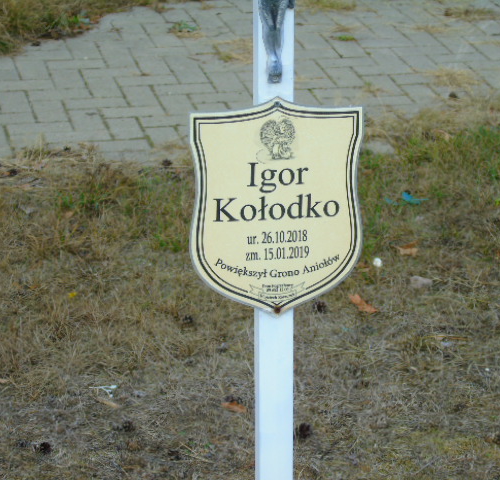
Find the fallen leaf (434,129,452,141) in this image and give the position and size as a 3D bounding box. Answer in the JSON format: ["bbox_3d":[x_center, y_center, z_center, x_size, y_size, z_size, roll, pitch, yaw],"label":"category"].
[{"bbox_3d":[0.570,-0.311,5.118,0.055,0.020,0.040,18,28,35],"label":"fallen leaf"}]

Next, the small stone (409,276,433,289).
[{"bbox_3d":[0.410,0.102,4.177,0.056,0.022,0.038,1,23,0],"label":"small stone"}]

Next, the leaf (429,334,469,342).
[{"bbox_3d":[0.446,0.221,3.901,0.090,0.010,0.017,5,23,8],"label":"leaf"}]

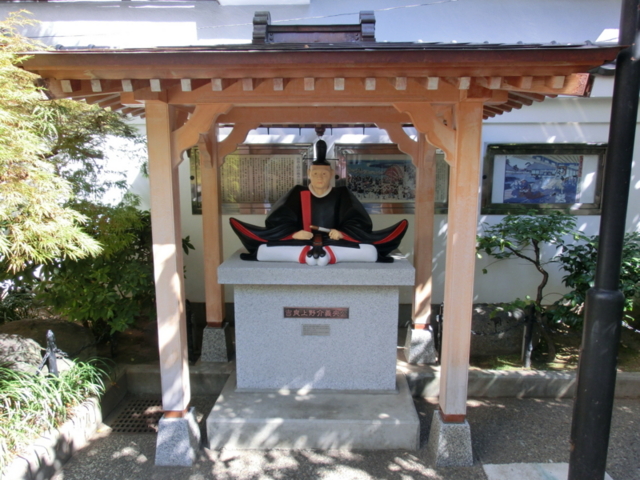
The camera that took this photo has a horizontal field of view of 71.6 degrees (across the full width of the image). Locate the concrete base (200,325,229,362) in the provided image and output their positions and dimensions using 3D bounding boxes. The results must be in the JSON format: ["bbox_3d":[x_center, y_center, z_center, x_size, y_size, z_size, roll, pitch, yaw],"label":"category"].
[{"bbox_3d":[-0.794,0.790,3.460,0.206,0.248,0.206,0,8,1],"label":"concrete base"}]

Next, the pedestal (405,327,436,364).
[{"bbox_3d":[0.771,0.791,3.435,0.206,0.248,0.206,0,8,1],"label":"pedestal"}]

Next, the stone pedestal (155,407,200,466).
[{"bbox_3d":[-0.821,1.131,2.591,0.206,0.248,0.206,0,8,1],"label":"stone pedestal"}]

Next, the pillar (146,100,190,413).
[{"bbox_3d":[-0.825,0.135,2.440,0.117,1.728,0.117,0,8,1],"label":"pillar"}]

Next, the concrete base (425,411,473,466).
[{"bbox_3d":[0.758,1.132,2.566,0.206,0.248,0.206,0,8,1],"label":"concrete base"}]

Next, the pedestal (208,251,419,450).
[{"bbox_3d":[-0.019,0.650,3.121,1.251,1.042,1.129,0,8,1],"label":"pedestal"}]

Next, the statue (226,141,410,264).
[{"bbox_3d":[-0.009,-0.282,3.092,1.239,0.810,0.621,0,8,1],"label":"statue"}]

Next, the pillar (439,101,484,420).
[{"bbox_3d":[0.760,0.137,2.415,0.117,1.732,0.117,0,8,1],"label":"pillar"}]

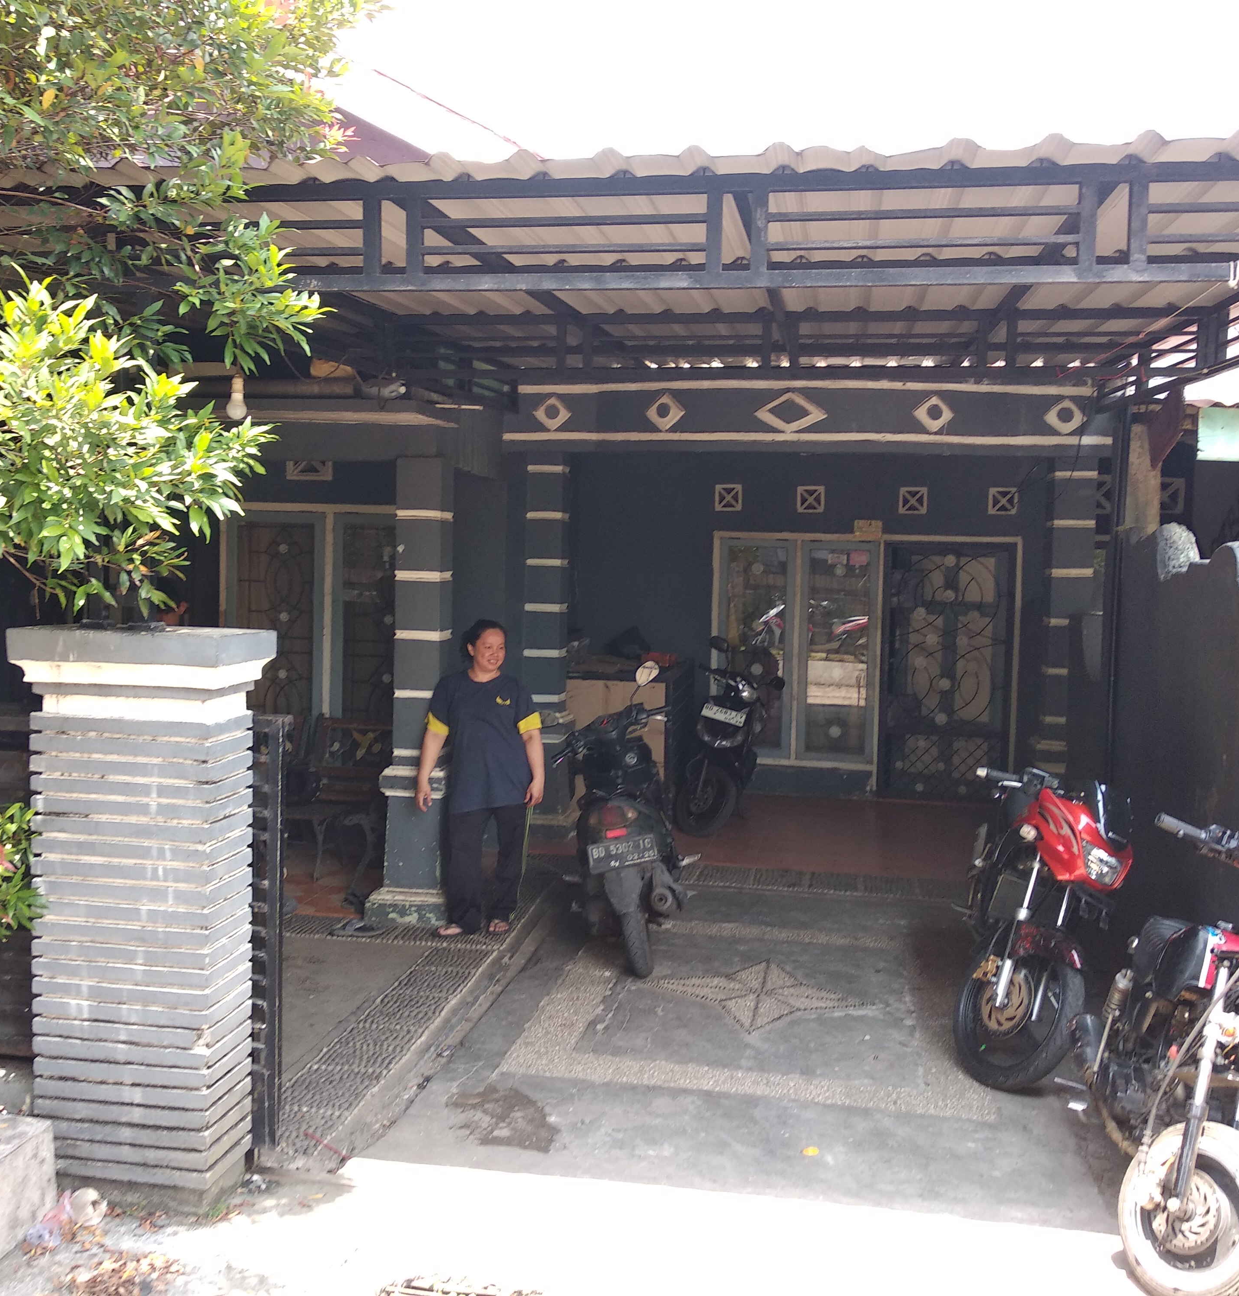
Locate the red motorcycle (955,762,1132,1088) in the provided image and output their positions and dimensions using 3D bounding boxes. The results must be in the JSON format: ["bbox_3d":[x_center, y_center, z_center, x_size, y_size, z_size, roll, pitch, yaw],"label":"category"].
[{"bbox_3d":[1.615,0.926,4.965,0.720,1.080,1.980,2,3,14],"label":"red motorcycle"}]

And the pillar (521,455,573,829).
[{"bbox_3d":[-0.458,0.004,8.084,0.360,2.382,0.360,2,3,8],"label":"pillar"}]

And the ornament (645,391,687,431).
[{"bbox_3d":[0.277,-1.402,7.709,0.237,0.229,0.040,2,3,8],"label":"ornament"}]

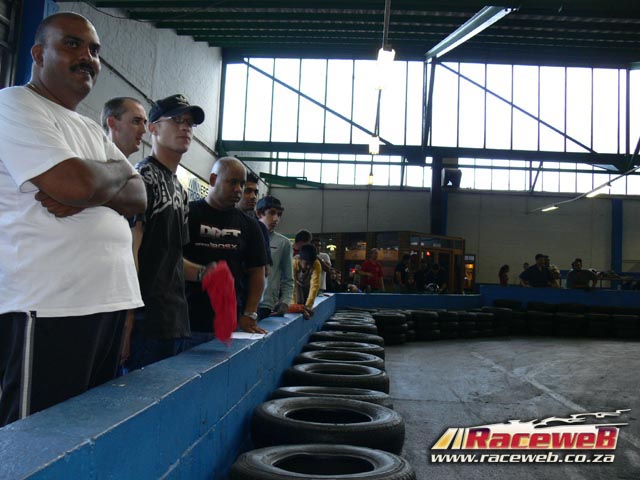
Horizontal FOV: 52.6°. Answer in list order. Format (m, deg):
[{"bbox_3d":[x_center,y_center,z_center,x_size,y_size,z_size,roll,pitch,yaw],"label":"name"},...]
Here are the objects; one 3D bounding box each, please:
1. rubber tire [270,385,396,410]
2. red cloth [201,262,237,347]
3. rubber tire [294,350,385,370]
[{"bbox_3d":[0.052,0.848,3.200,0.610,0.180,0.610,2,-3,0],"label":"rubber tire"},{"bbox_3d":[-0.416,0.256,2.650,0.120,0.340,0.130,0,-4,37],"label":"red cloth"},{"bbox_3d":[0.131,0.864,4.350,0.610,0.180,0.610,2,-3,0],"label":"rubber tire"}]

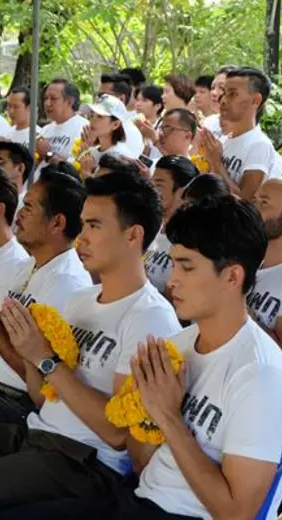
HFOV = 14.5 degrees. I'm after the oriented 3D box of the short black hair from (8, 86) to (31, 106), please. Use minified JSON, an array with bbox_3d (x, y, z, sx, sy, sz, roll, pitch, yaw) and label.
[{"bbox_3d":[-0.818,-1.103,7.500,0.190,0.160,0.170,-7,11,-44],"label":"short black hair"}]

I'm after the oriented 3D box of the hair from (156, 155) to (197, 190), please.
[{"bbox_3d":[0.164,-0.383,4.950,0.210,0.190,0.180,-4,9,-30],"label":"hair"}]

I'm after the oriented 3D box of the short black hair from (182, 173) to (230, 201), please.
[{"bbox_3d":[0.251,-0.238,4.311,0.210,0.190,0.180,-1,8,-30],"label":"short black hair"}]

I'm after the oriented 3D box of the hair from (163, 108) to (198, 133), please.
[{"bbox_3d":[0.216,-0.758,6.050,0.180,0.150,0.170,-5,11,-37],"label":"hair"}]

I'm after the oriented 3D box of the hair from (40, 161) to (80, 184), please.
[{"bbox_3d":[-0.390,-0.373,5.311,0.210,0.190,0.180,-1,8,-30],"label":"hair"}]

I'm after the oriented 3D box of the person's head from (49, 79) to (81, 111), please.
[{"bbox_3d":[-0.471,-1.019,6.800,0.205,0.200,0.175,-5,10,-37],"label":"person's head"}]

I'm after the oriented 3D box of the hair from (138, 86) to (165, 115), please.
[{"bbox_3d":[0.061,-1.031,7.100,0.190,0.195,0.170,-5,10,-34],"label":"hair"}]

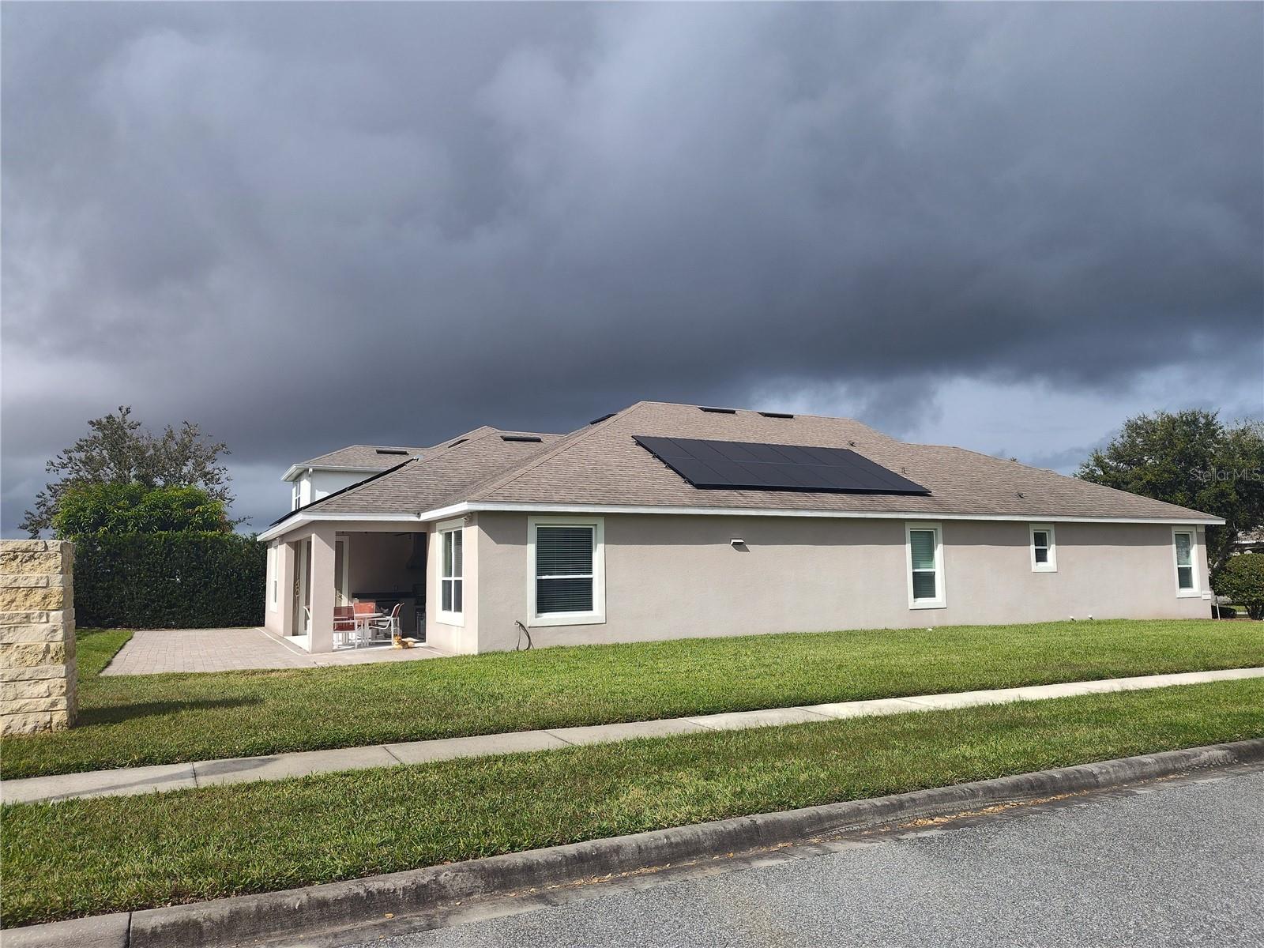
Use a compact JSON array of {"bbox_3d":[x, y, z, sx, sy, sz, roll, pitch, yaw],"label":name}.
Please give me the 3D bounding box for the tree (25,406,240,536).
[{"bbox_3d":[-25.150,1.790,41.425,9.600,10.312,9.400,3,-7,-31],"label":"tree"}]

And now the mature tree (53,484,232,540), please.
[{"bbox_3d":[-19.530,3.130,33.186,6.500,5.626,6.200,3,-7,-30],"label":"mature tree"}]

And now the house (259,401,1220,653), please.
[{"bbox_3d":[3.378,1.351,29.458,29.050,7.380,17.130,2,-7,-28],"label":"house"}]

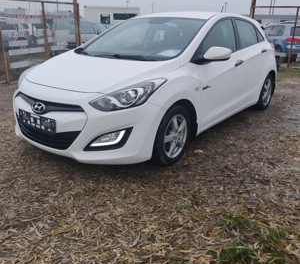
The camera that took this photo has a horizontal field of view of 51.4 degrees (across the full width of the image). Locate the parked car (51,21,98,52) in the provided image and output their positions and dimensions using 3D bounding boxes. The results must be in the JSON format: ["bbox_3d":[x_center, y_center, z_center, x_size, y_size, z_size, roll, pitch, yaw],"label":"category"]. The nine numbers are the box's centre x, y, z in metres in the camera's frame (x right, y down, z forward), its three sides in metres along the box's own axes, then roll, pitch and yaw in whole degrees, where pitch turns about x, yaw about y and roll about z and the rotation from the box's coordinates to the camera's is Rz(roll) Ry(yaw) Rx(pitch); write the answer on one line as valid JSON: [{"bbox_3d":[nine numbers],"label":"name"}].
[{"bbox_3d":[-3.092,-3.592,12.307,1.750,1.500,4.300,-8,20,-22],"label":"parked car"}]

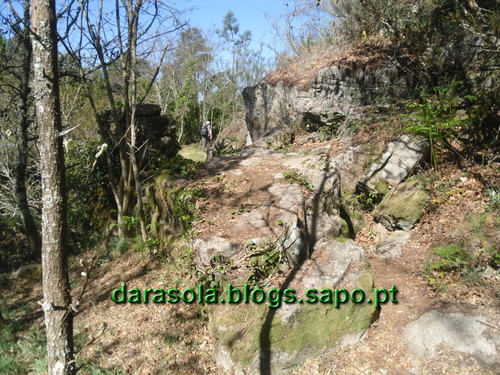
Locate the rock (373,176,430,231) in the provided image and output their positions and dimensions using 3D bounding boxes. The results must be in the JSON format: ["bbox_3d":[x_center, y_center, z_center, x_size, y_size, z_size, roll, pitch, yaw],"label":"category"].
[{"bbox_3d":[2.360,0.250,6.300,0.820,0.660,0.750,2,6,22],"label":"rock"}]

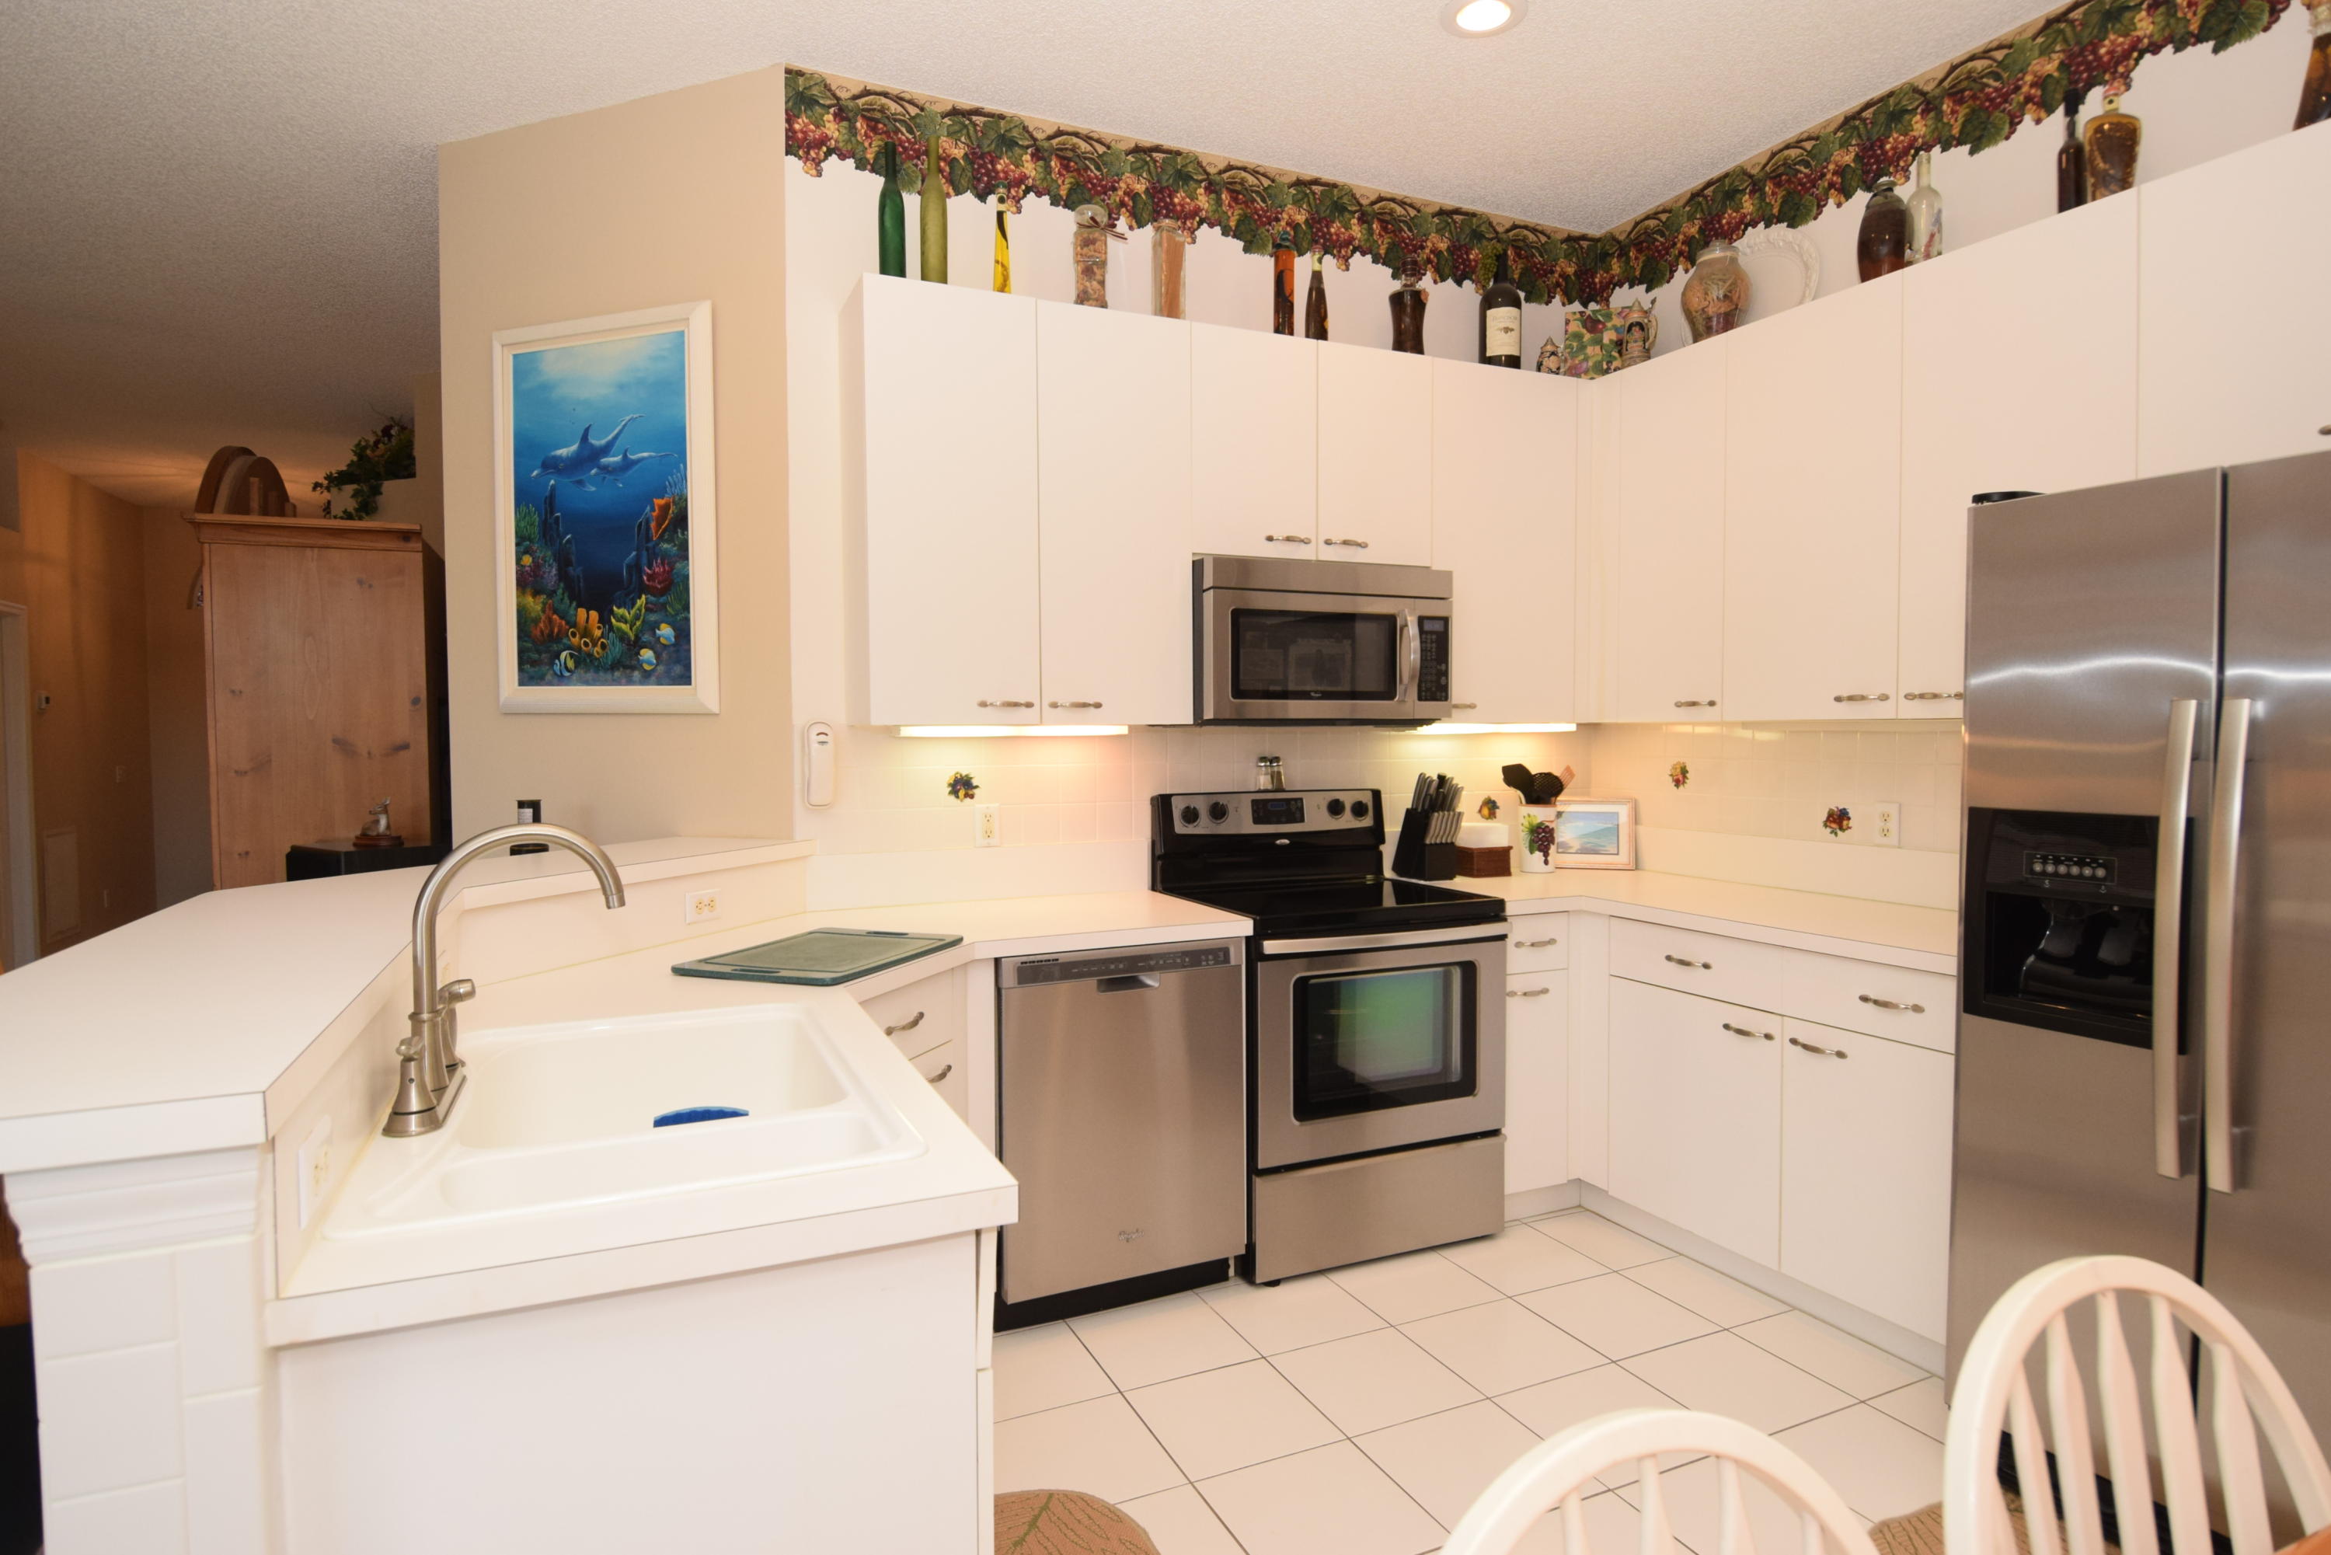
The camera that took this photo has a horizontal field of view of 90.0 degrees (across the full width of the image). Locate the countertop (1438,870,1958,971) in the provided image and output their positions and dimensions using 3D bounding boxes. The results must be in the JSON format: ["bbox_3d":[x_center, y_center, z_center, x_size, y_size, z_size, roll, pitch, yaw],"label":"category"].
[{"bbox_3d":[1.416,0.348,3.063,0.915,0.039,1.727,-1,2,-24],"label":"countertop"}]

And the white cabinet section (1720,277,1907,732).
[{"bbox_3d":[1.754,-0.670,2.997,0.307,1.046,0.483,-1,2,-24],"label":"white cabinet section"}]

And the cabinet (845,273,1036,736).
[{"bbox_3d":[-0.563,-0.648,2.914,0.415,1.040,0.320,-1,2,-24],"label":"cabinet"}]

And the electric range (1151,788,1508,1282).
[{"bbox_3d":[0.441,0.649,3.202,0.758,1.188,0.665,-1,2,-24],"label":"electric range"}]

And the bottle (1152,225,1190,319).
[{"bbox_3d":[0.014,-1.332,3.125,0.072,0.314,0.072,-1,2,-24],"label":"bottle"}]

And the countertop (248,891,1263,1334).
[{"bbox_3d":[-0.379,0.391,2.131,1.615,0.039,1.952,-1,2,-24],"label":"countertop"}]

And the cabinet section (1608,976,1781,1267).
[{"bbox_3d":[1.589,0.834,3.050,0.600,0.598,0.525,-1,2,-24],"label":"cabinet section"}]

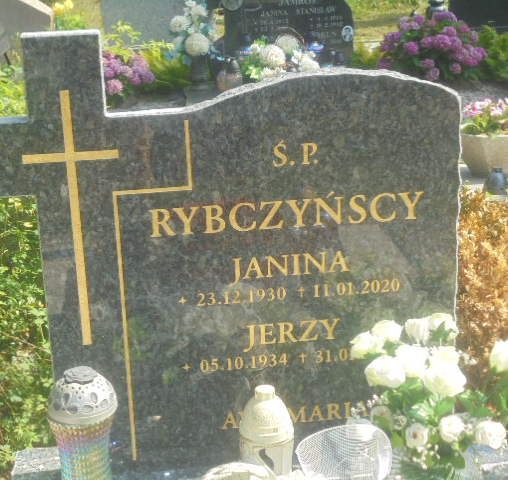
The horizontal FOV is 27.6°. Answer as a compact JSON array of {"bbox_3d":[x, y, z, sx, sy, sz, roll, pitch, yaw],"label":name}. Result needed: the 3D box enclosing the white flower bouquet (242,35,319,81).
[{"bbox_3d":[0.157,-1.010,5.942,0.430,0.290,0.340,-4,17,-5],"label":"white flower bouquet"}]

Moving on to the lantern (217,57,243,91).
[{"bbox_3d":[-0.133,-0.921,5.829,0.140,0.200,0.140,-4,17,-5],"label":"lantern"}]

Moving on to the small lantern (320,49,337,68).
[{"bbox_3d":[0.450,-1.069,6.274,0.095,0.170,0.095,-4,17,-5],"label":"small lantern"}]

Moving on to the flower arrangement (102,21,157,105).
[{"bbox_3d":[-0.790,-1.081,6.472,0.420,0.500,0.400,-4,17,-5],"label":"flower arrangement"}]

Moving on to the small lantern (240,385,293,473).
[{"bbox_3d":[0.028,0.383,1.944,0.102,0.235,0.102,-4,17,-5],"label":"small lantern"}]

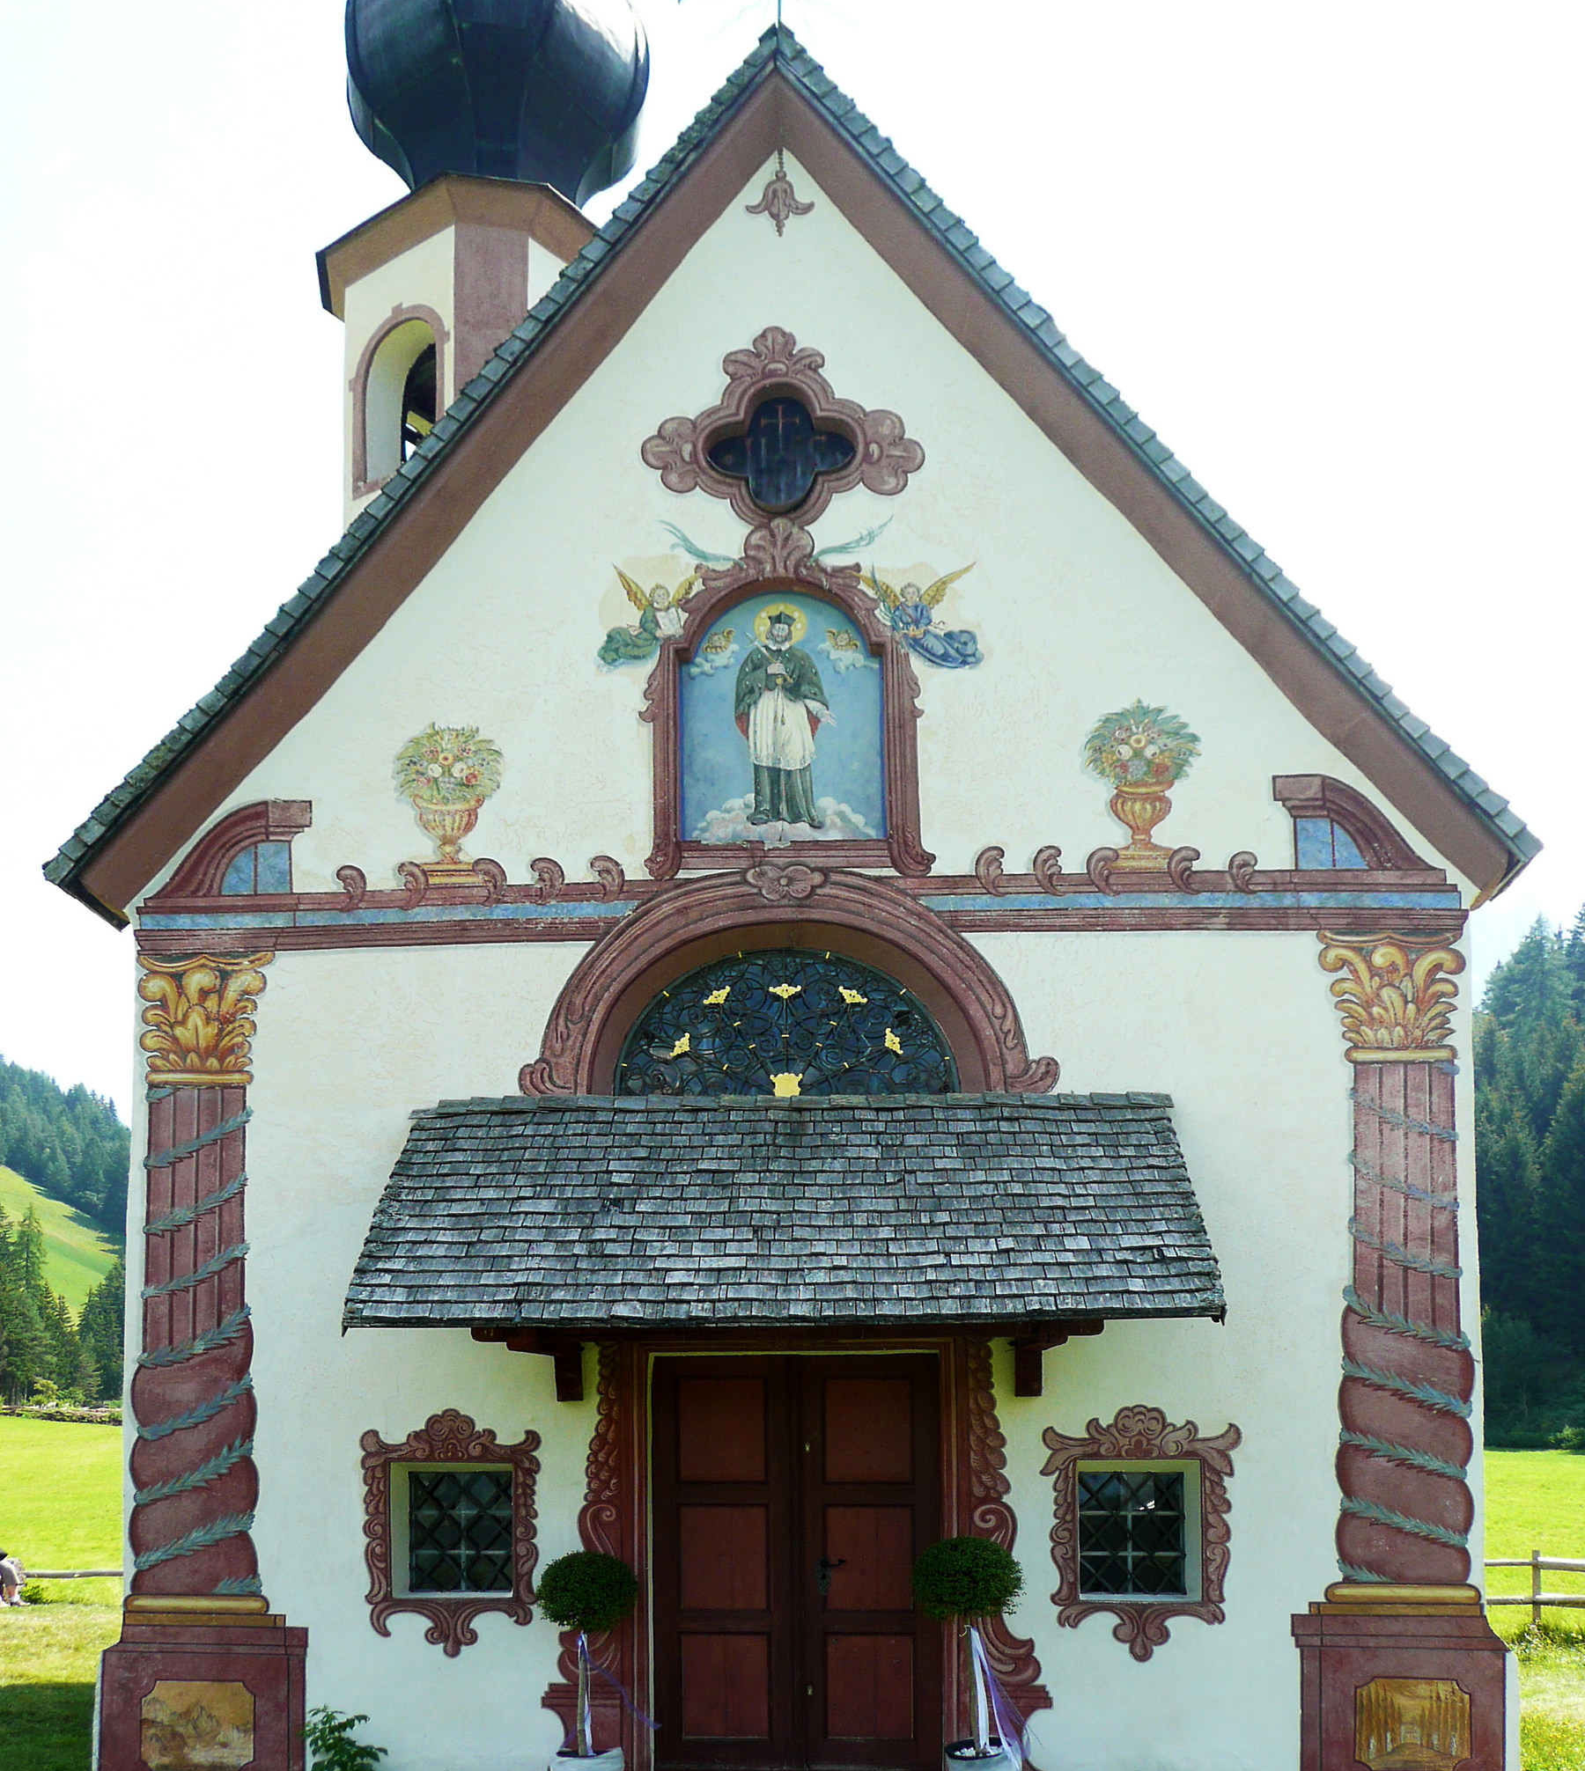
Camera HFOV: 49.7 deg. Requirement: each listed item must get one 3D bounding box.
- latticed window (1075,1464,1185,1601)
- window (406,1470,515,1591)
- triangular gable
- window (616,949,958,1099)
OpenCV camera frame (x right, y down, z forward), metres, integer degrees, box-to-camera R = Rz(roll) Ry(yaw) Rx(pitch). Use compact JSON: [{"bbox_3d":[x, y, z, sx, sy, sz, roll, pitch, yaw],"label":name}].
[{"bbox_3d":[1.798,3.421,9.035,0.600,0.690,0.100,-1,-3,2],"label":"latticed window"},{"bbox_3d":[-1.788,3.457,9.143,0.580,0.680,0.100,-1,-3,2],"label":"window"},{"bbox_3d":[-0.004,-2.183,8.988,7.500,4.650,0.600,-1,-3,2],"label":"triangular gable"},{"bbox_3d":[-0.031,0.792,9.262,1.870,0.900,0.160,-1,-3,2],"label":"window"}]

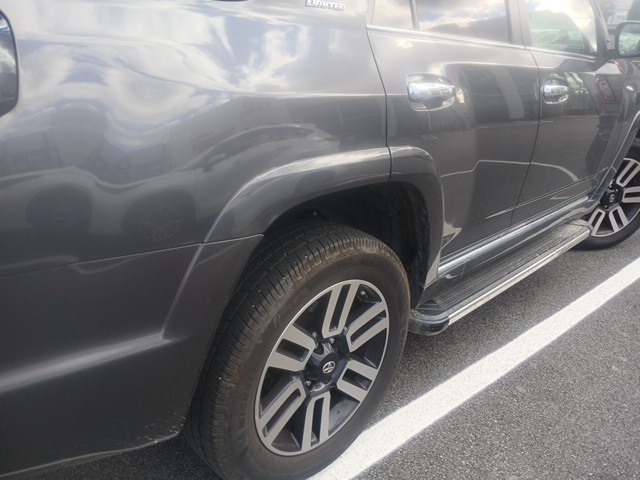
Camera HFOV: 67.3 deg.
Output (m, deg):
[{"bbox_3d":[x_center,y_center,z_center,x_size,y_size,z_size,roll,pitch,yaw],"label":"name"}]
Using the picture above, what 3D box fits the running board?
[{"bbox_3d":[0.970,0.112,2.370,1.775,0.075,0.181,-18,30,-41],"label":"running board"}]

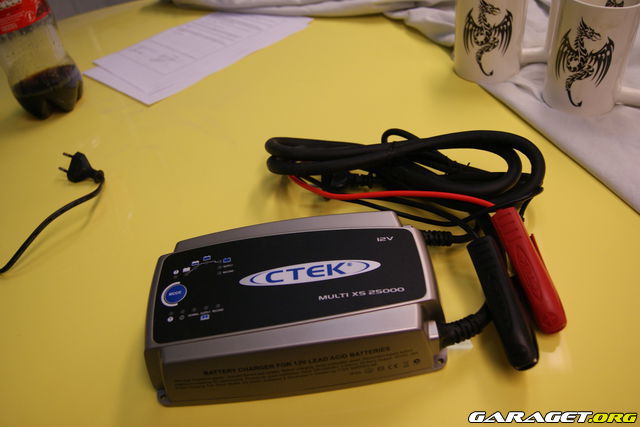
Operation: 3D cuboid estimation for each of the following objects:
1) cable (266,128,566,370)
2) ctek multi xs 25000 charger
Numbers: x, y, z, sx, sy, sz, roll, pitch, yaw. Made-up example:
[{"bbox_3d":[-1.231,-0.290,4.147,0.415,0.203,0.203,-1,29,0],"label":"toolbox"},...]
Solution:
[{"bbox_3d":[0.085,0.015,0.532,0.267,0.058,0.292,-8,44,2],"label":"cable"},{"bbox_3d":[-0.022,0.073,0.488,0.235,0.064,0.130,-8,44,2],"label":"ctek multi xs 25000 charger"}]

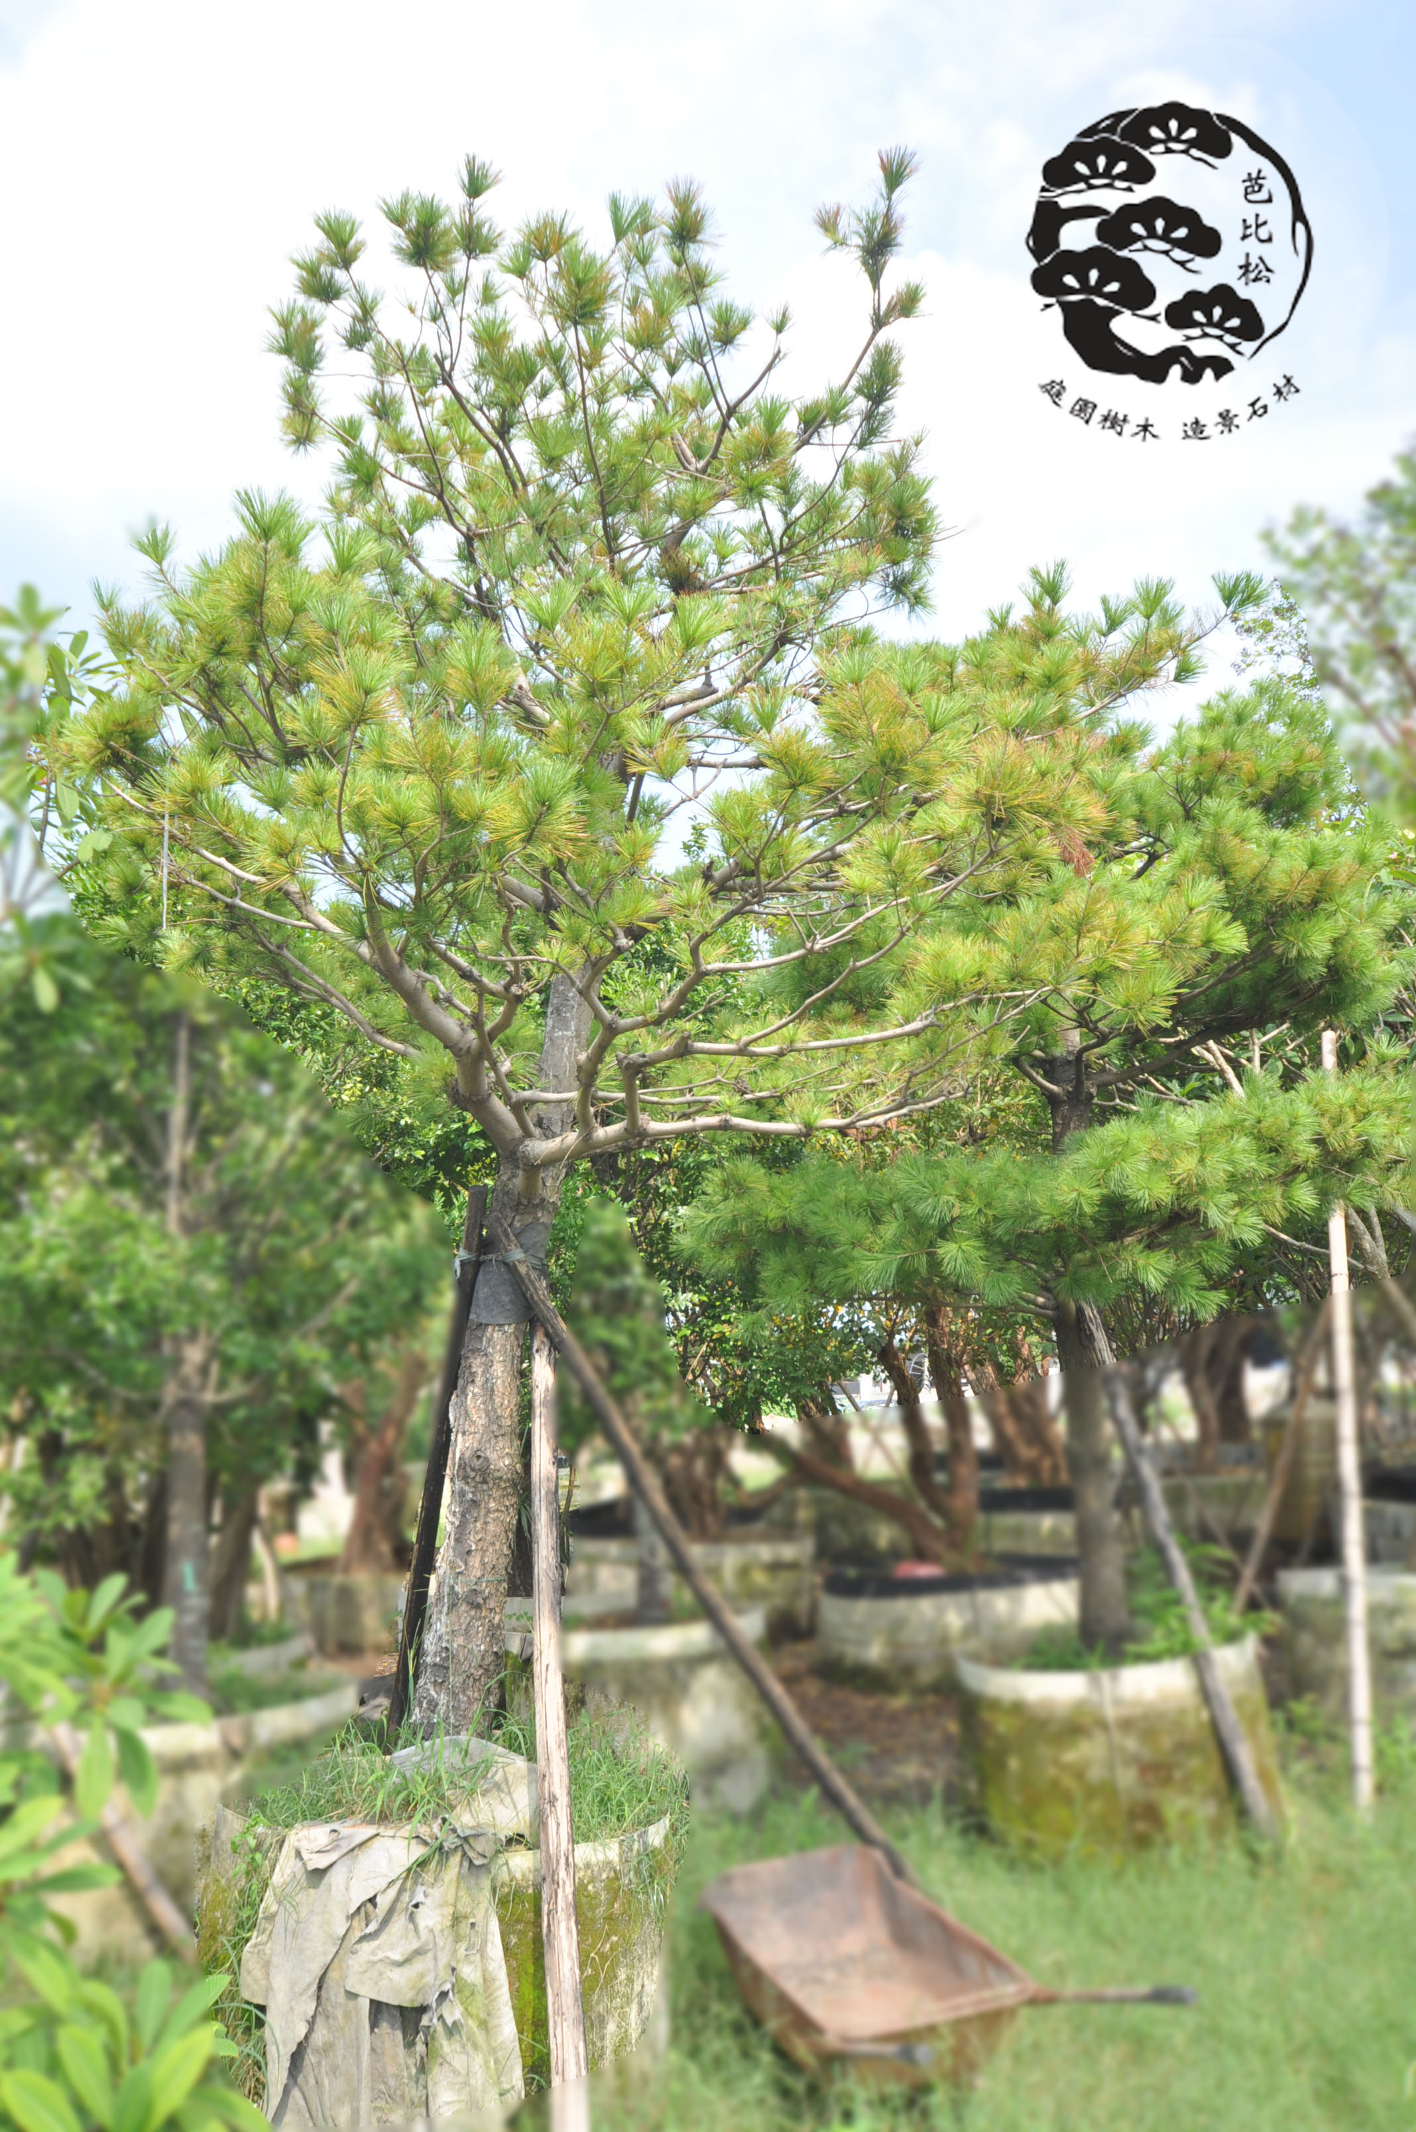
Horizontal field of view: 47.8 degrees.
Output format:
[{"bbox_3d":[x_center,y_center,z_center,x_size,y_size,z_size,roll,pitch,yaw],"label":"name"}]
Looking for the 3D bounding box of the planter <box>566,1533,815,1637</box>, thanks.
[{"bbox_3d":[-0.076,3.112,9.520,1.480,0.570,1.450,0,-9,0],"label":"planter"}]

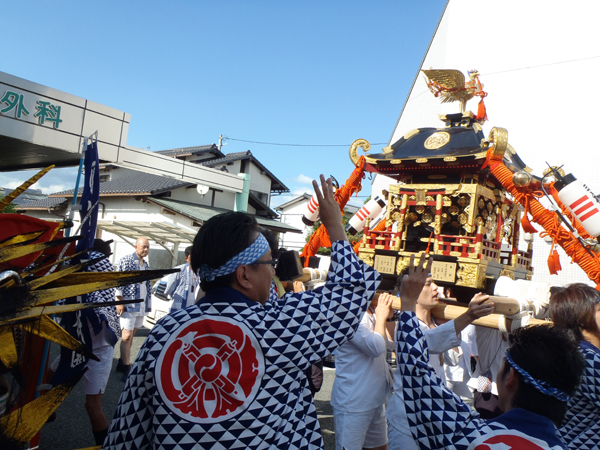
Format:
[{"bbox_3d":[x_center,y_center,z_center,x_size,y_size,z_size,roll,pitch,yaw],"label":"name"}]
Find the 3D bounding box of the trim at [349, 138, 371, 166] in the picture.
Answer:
[{"bbox_3d":[0.424,-0.509,3.458,0.160,0.205,0.055,7,-3,0],"label":"trim"}]

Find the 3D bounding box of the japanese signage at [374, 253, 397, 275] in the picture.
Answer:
[{"bbox_3d":[0.572,0.268,3.254,0.158,0.115,0.018,3,-5,44],"label":"japanese signage"}]

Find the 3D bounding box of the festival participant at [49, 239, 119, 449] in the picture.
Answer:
[{"bbox_3d":[-1.696,0.939,3.750,0.650,1.650,0.550,6,-5,-11],"label":"festival participant"}]

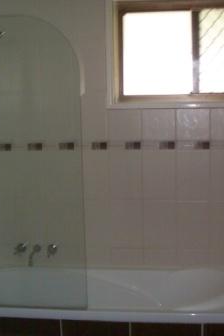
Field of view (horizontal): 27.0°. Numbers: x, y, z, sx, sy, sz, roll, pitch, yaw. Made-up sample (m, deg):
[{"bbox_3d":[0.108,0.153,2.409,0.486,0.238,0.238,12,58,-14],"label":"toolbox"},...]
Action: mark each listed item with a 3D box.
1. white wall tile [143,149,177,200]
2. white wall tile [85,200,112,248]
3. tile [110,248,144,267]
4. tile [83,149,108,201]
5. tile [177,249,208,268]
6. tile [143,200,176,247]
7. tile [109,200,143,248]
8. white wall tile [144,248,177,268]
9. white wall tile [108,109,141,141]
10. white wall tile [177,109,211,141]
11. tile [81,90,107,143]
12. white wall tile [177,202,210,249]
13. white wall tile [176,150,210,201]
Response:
[{"bbox_3d":[0.281,0.044,2.794,0.200,0.298,0.010,0,5,7],"label":"white wall tile"},{"bbox_3d":[-0.115,0.347,2.868,0.200,0.298,0.010,0,5,7],"label":"white wall tile"},{"bbox_3d":[0.090,0.543,2.869,0.200,0.110,0.010,0,7,6],"label":"tile"},{"bbox_3d":[-0.109,0.043,2.826,0.184,0.300,0.010,0,7,6],"label":"tile"},{"bbox_3d":[0.488,0.542,2.831,0.200,0.110,0.010,0,7,6],"label":"tile"},{"bbox_3d":[0.285,0.346,2.820,0.200,0.298,0.010,0,5,7],"label":"tile"},{"bbox_3d":[0.087,0.340,2.844,0.200,0.300,0.010,0,7,6],"label":"tile"},{"bbox_3d":[0.288,0.555,2.837,0.200,0.117,0.010,0,5,7],"label":"white wall tile"},{"bbox_3d":[0.078,-0.254,2.772,0.200,0.188,0.010,0,7,6],"label":"white wall tile"},{"bbox_3d":[0.476,-0.256,2.733,0.200,0.188,0.010,0,7,6],"label":"white wall tile"},{"bbox_3d":[-0.124,-0.310,2.813,0.200,0.298,0.010,0,5,7],"label":"tile"},{"bbox_3d":[0.485,0.339,2.806,0.200,0.300,0.010,0,7,6],"label":"white wall tile"},{"bbox_3d":[0.480,0.041,2.769,0.200,0.300,0.010,0,7,6],"label":"white wall tile"}]

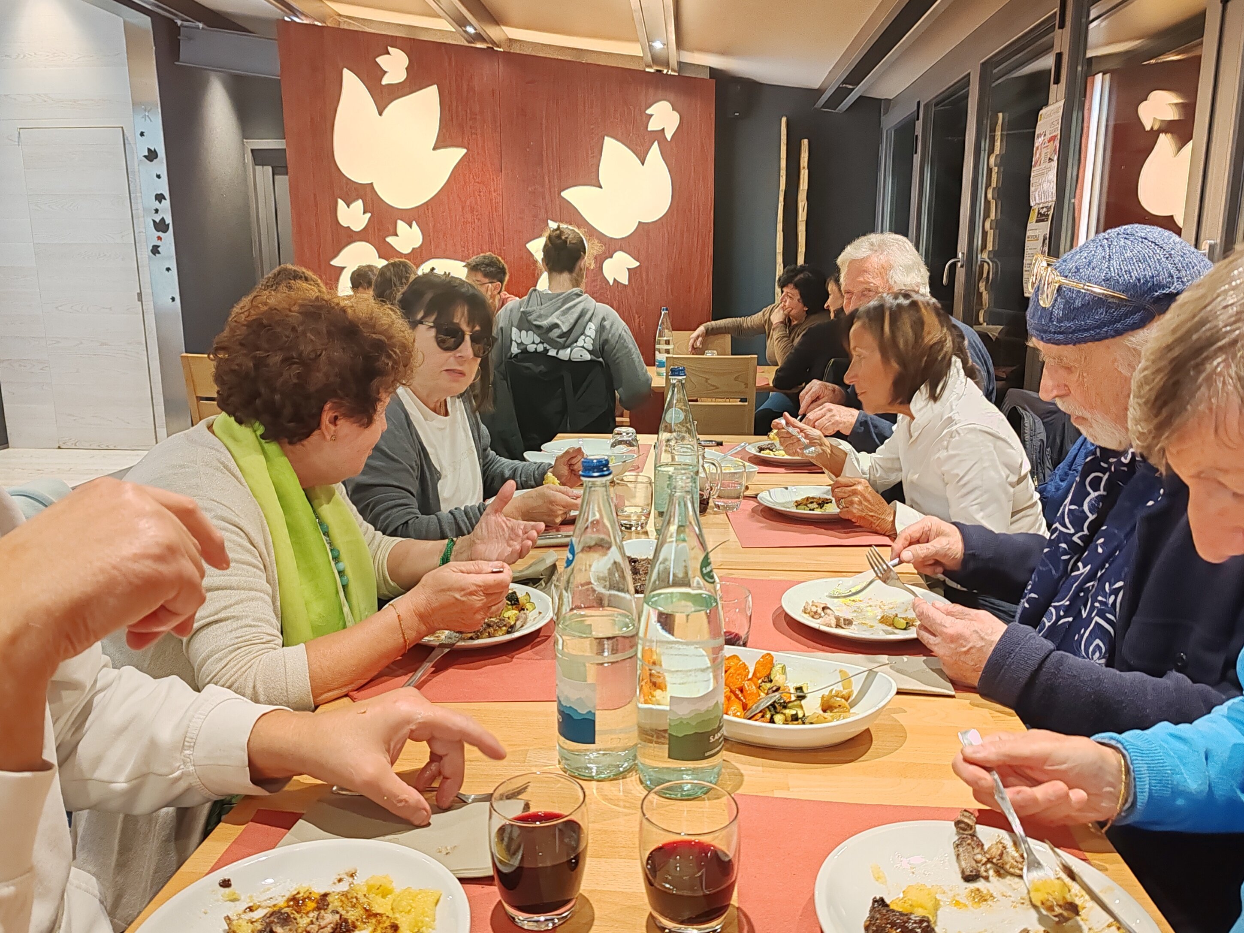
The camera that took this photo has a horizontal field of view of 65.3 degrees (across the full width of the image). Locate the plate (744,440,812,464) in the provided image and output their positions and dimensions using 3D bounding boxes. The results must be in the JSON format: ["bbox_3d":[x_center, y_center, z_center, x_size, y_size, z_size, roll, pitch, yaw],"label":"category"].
[{"bbox_3d":[0.453,-0.032,2.546,0.257,0.027,0.257,1,12,4],"label":"plate"}]

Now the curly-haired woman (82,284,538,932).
[{"bbox_3d":[-0.429,0.365,1.363,0.620,1.220,0.500,2,12,10],"label":"curly-haired woman"}]

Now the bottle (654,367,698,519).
[{"bbox_3d":[0.105,-0.032,1.840,0.083,0.316,0.083,1,12,4],"label":"bottle"}]

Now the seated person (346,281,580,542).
[{"bbox_3d":[-0.364,0.231,2.001,0.680,1.240,0.490,4,13,22],"label":"seated person"}]

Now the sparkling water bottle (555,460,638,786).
[{"bbox_3d":[-0.025,0.148,0.968,0.083,0.316,0.083,1,12,4],"label":"sparkling water bottle"}]

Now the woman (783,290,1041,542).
[{"bbox_3d":[0.622,0.235,2.074,0.620,1.210,0.500,1,11,4],"label":"woman"}]

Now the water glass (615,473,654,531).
[{"bbox_3d":[0.023,0.074,1.912,0.078,0.096,0.078,1,11,4],"label":"water glass"}]

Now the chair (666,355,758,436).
[{"bbox_3d":[0.393,-0.059,4.336,0.410,0.900,0.490,1,11,4],"label":"chair"}]

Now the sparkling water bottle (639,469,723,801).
[{"bbox_3d":[0.059,0.157,0.942,0.087,0.314,0.087,1,11,4],"label":"sparkling water bottle"}]

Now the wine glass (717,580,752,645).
[{"bbox_3d":[0.128,0.207,1.245,0.078,0.096,0.078,1,11,4],"label":"wine glass"}]

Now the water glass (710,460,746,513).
[{"bbox_3d":[0.225,0.043,2.062,0.078,0.096,0.078,1,11,4],"label":"water glass"}]

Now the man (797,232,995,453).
[{"bbox_3d":[0.739,0.052,2.642,0.600,1.345,0.520,-1,11,-1],"label":"man"}]

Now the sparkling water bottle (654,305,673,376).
[{"bbox_3d":[0.199,-0.581,4.507,0.083,0.316,0.083,1,12,4],"label":"sparkling water bottle"}]

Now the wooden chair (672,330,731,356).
[{"bbox_3d":[0.405,-0.267,5.269,0.410,0.890,0.480,1,12,4],"label":"wooden chair"}]

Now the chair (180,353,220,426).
[{"bbox_3d":[-1.661,-0.082,4.426,0.410,0.890,0.480,1,12,8],"label":"chair"}]

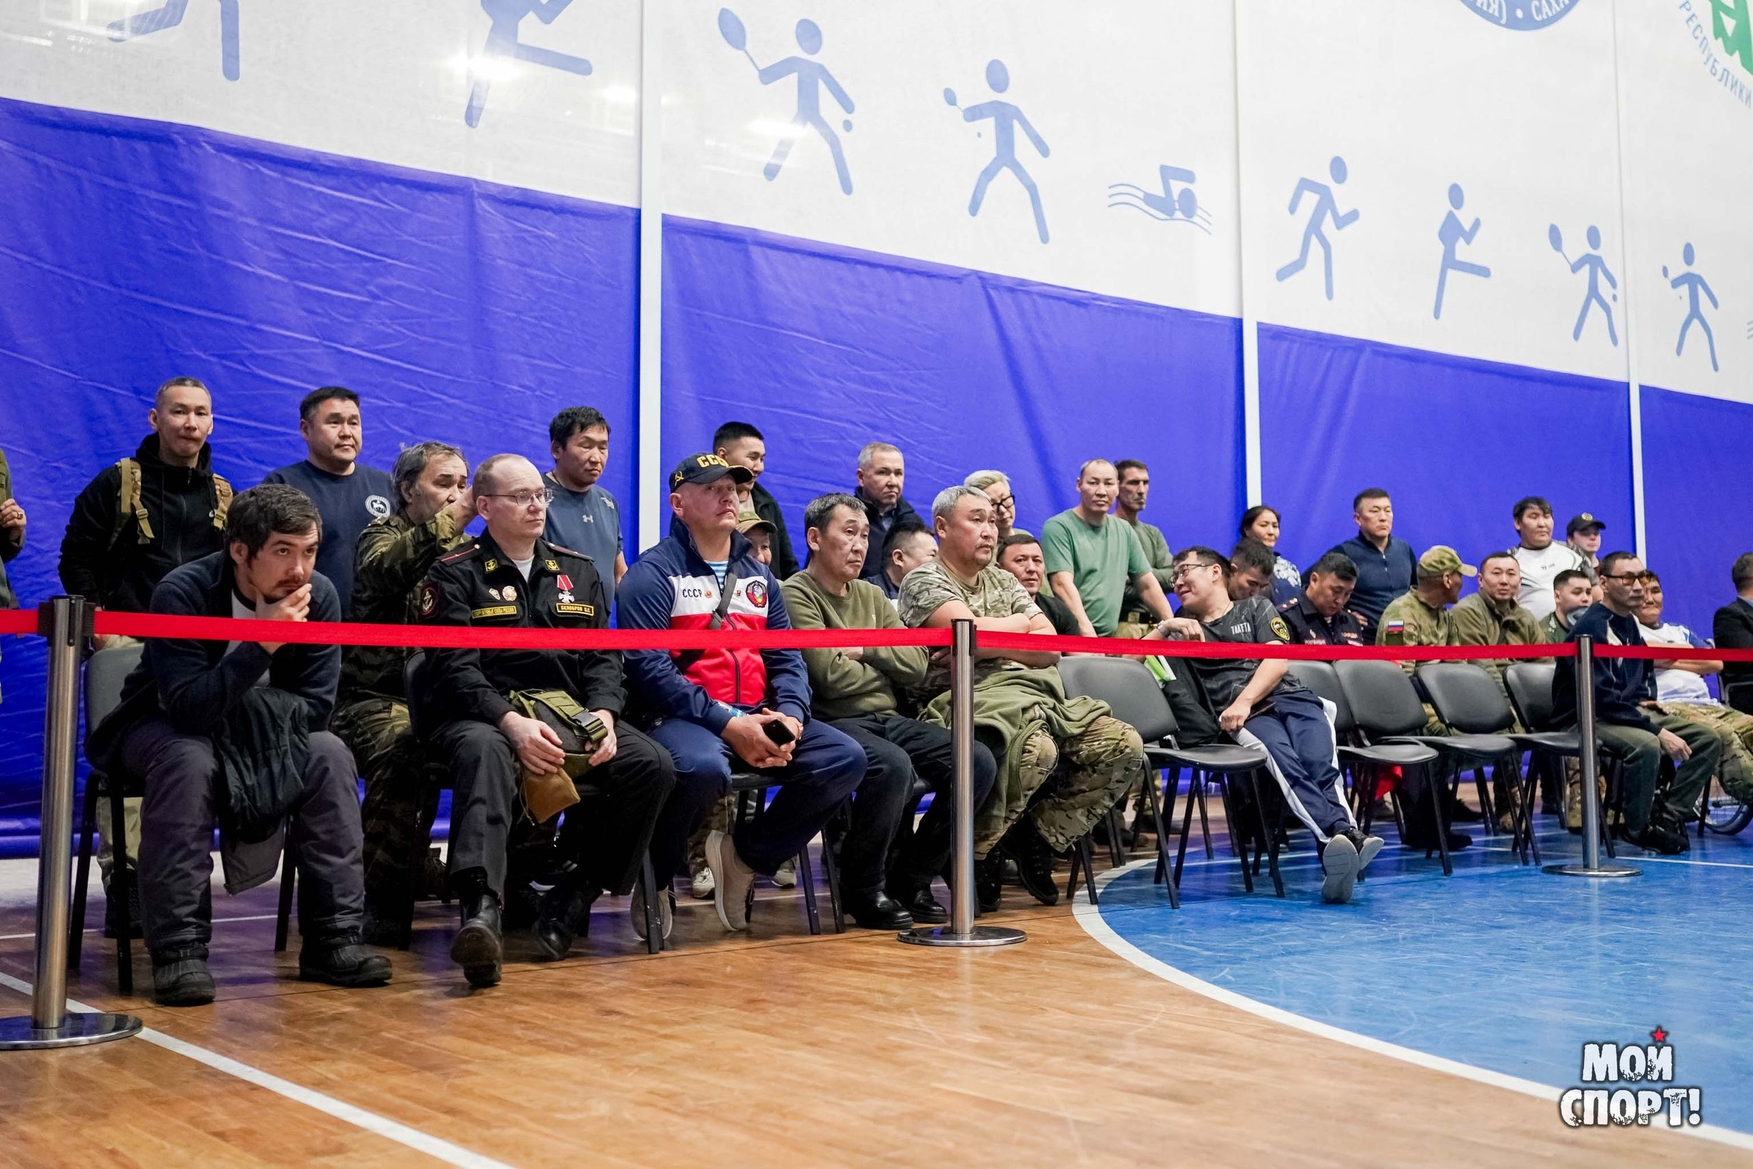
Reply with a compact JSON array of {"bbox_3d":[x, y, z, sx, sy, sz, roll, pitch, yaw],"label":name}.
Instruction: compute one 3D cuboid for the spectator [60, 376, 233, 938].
[{"bbox_3d":[-2.117,0.199,4.991,0.520,1.660,0.360,2,-5,-33],"label":"spectator"}]

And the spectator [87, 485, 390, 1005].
[{"bbox_3d":[-1.576,0.361,4.220,0.580,1.220,0.820,2,-5,-33],"label":"spectator"}]

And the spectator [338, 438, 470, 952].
[{"bbox_3d":[-1.381,0.296,5.270,0.580,1.480,0.750,3,-5,-40],"label":"spectator"}]

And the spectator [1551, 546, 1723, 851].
[{"bbox_3d":[3.269,0.505,7.485,0.560,1.310,0.750,3,-5,-37],"label":"spectator"}]

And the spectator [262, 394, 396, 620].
[{"bbox_3d":[-1.833,0.197,5.697,0.520,1.740,0.340,2,-4,-31],"label":"spectator"}]

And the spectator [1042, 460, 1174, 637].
[{"bbox_3d":[1.021,0.312,7.650,0.560,1.740,0.480,1,-4,-20],"label":"spectator"}]

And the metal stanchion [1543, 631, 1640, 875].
[{"bbox_3d":[2.781,0.661,6.669,0.355,0.905,0.355,2,-5,-33],"label":"metal stanchion"}]

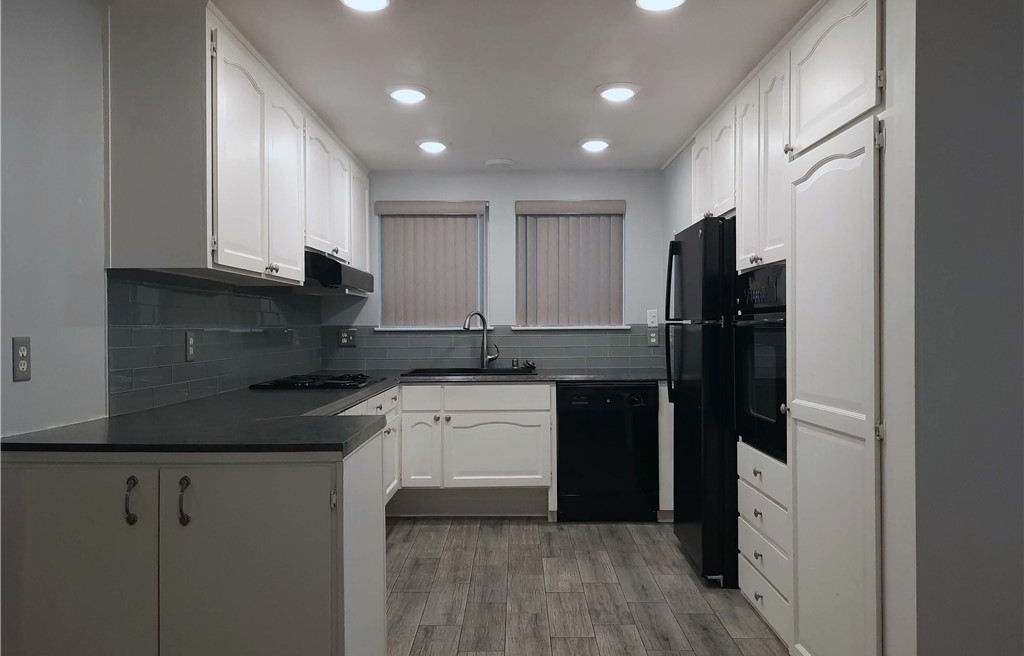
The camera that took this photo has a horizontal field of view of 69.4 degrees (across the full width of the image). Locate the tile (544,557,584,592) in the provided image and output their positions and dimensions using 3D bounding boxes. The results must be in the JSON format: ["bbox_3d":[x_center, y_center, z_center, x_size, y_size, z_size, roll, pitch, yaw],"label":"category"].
[{"bbox_3d":[0.240,1.186,3.539,0.171,0.010,0.469,0,0,0],"label":"tile"}]

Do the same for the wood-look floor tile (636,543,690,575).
[{"bbox_3d":[0.780,1.214,3.870,0.176,0.012,0.487,0,0,0],"label":"wood-look floor tile"}]

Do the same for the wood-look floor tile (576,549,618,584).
[{"bbox_3d":[0.413,1.180,3.643,0.170,0.010,0.462,0,1,0],"label":"wood-look floor tile"}]

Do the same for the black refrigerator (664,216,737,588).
[{"bbox_3d":[1.207,0.334,3.675,0.795,1.684,0.700,0,1,0],"label":"black refrigerator"}]

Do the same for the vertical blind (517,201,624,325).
[{"bbox_3d":[0.406,-0.443,5.117,0.760,0.862,0.095,0,0,0],"label":"vertical blind"}]

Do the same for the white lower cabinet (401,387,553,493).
[{"bbox_3d":[-0.204,0.634,4.659,0.914,0.618,0.610,0,1,0],"label":"white lower cabinet"}]

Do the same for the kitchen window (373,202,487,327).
[{"bbox_3d":[-0.554,-0.435,5.062,0.772,0.876,0.109,0,0,0],"label":"kitchen window"}]

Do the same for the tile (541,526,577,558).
[{"bbox_3d":[0.235,1.151,3.900,0.169,0.010,0.457,0,0,0],"label":"tile"}]

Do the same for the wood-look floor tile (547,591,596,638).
[{"bbox_3d":[0.237,1.187,3.067,0.171,0.010,0.469,0,0,0],"label":"wood-look floor tile"}]

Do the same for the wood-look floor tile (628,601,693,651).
[{"bbox_3d":[0.582,1.188,2.945,0.170,0.010,0.462,0,1,0],"label":"wood-look floor tile"}]

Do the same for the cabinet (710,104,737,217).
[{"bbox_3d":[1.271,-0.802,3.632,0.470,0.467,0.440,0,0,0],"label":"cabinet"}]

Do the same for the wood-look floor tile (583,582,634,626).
[{"bbox_3d":[0.410,1.186,3.178,0.171,0.010,0.469,0,0,0],"label":"wood-look floor tile"}]

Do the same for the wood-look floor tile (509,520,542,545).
[{"bbox_3d":[0.072,1.174,4.222,0.170,0.010,0.462,0,1,0],"label":"wood-look floor tile"}]

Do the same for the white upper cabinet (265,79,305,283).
[{"bbox_3d":[-1.162,-0.624,3.252,0.352,0.843,0.513,0,0,0],"label":"white upper cabinet"}]

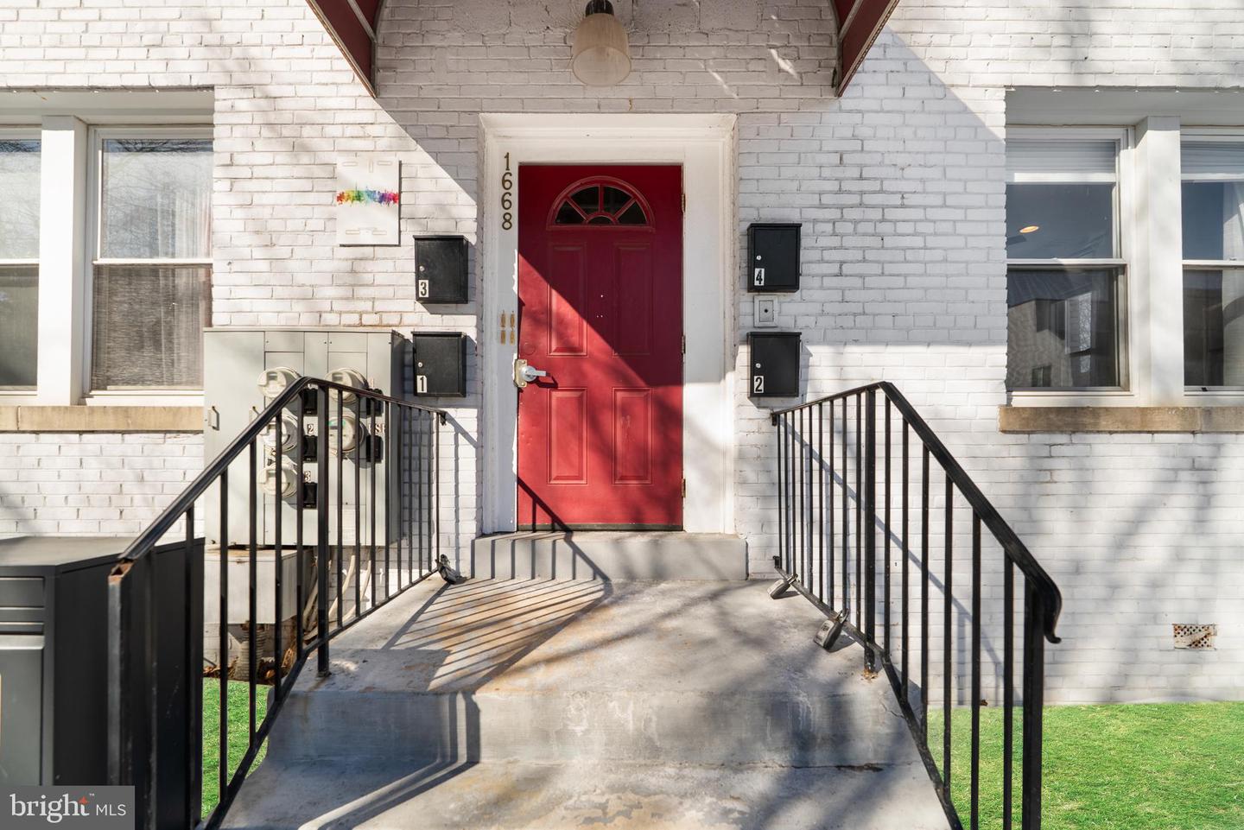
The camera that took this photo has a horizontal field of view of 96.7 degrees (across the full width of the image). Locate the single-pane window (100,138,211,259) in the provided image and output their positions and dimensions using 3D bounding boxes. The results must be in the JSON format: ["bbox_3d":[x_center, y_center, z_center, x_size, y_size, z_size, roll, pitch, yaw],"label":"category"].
[{"bbox_3d":[-2.665,-1.259,3.220,0.750,0.700,0.050,0,-2,0],"label":"single-pane window"}]

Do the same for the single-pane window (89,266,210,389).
[{"bbox_3d":[-2.670,-0.507,3.200,0.780,0.720,0.050,0,-2,0],"label":"single-pane window"}]

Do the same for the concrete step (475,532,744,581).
[{"bbox_3d":[-0.065,0.760,3.040,1.475,0.246,0.190,0,-2,0],"label":"concrete step"}]

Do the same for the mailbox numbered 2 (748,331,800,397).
[{"bbox_3d":[0.793,-0.260,2.900,0.250,0.335,0.105,0,-2,0],"label":"mailbox numbered 2"}]

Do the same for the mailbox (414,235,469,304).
[{"bbox_3d":[-0.943,-0.757,2.900,0.250,0.335,0.105,0,-2,0],"label":"mailbox"}]

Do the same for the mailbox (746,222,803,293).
[{"bbox_3d":[0.793,-0.815,2.900,0.250,0.335,0.105,0,-2,0],"label":"mailbox"}]

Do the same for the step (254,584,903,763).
[{"bbox_3d":[-0.090,0.928,2.250,1.780,0.200,1.400,0,-2,0],"label":"step"}]

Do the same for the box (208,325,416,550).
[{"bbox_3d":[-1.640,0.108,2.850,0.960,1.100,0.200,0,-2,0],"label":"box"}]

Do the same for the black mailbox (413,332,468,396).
[{"bbox_3d":[-0.950,-0.262,2.900,0.250,0.335,0.105,0,-2,0],"label":"black mailbox"}]

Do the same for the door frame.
[{"bbox_3d":[-0.070,-0.500,3.020,1.360,2.250,0.150,0,-2,0],"label":"door frame"}]

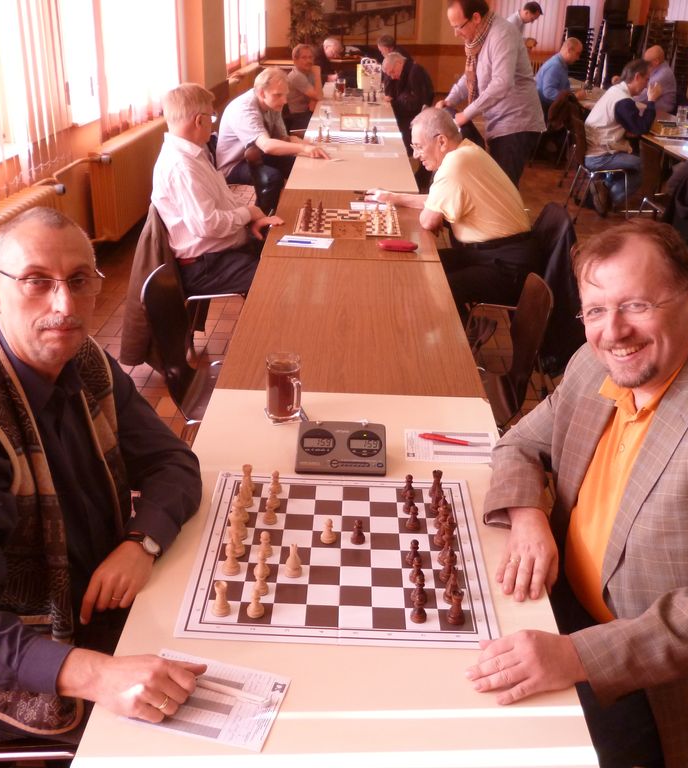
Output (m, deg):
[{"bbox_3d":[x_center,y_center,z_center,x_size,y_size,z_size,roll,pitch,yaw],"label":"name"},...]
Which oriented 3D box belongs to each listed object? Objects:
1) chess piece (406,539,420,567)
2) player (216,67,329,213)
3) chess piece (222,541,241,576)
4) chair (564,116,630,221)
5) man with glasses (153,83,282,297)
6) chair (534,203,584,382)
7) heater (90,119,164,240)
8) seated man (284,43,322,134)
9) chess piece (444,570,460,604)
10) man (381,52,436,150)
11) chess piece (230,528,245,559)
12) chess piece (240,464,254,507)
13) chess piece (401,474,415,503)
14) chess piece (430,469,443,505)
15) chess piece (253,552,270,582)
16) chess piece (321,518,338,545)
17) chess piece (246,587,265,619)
[{"bbox_3d":[0.129,0.304,1.508,0.027,0.047,0.027,2,25,0],"label":"chess piece"},{"bbox_3d":[-0.482,-1.349,5.288,0.800,1.250,0.580,4,25,4],"label":"player"},{"bbox_3d":[-0.197,0.300,1.453,0.032,0.067,0.032,2,25,0],"label":"chess piece"},{"bbox_3d":[2.234,-1.835,7.083,0.540,0.840,0.480,0,25,-3],"label":"chair"},{"bbox_3d":[-0.515,-0.685,3.842,0.700,1.310,0.520,2,25,0],"label":"man with glasses"},{"bbox_3d":[0.773,-0.411,3.963,0.520,0.850,0.500,2,25,0],"label":"chair"},{"bbox_3d":[-1.585,-1.700,6.500,0.150,0.590,2.200,2,25,0],"label":"heater"},{"bbox_3d":[-0.302,-2.776,8.435,0.680,1.260,0.500,7,25,11],"label":"seated man"},{"bbox_3d":[0.186,0.343,1.410,0.029,0.064,0.029,2,25,0],"label":"chess piece"},{"bbox_3d":[0.638,-2.696,8.390,0.540,1.270,0.550,2,25,0],"label":"man"},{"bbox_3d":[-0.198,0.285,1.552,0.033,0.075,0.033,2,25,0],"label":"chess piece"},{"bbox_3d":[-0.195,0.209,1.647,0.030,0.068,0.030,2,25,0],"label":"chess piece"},{"bbox_3d":[0.138,0.216,1.754,0.029,0.049,0.029,2,25,0],"label":"chess piece"},{"bbox_3d":[0.192,0.205,1.710,0.029,0.056,0.029,2,25,0],"label":"chess piece"},{"bbox_3d":[-0.143,0.315,1.447,0.029,0.047,0.029,2,25,0],"label":"chess piece"},{"bbox_3d":[-0.028,0.281,1.603,0.029,0.049,0.029,2,25,0],"label":"chess piece"},{"bbox_3d":[-0.148,0.369,1.405,0.029,0.049,0.029,2,25,0],"label":"chess piece"}]

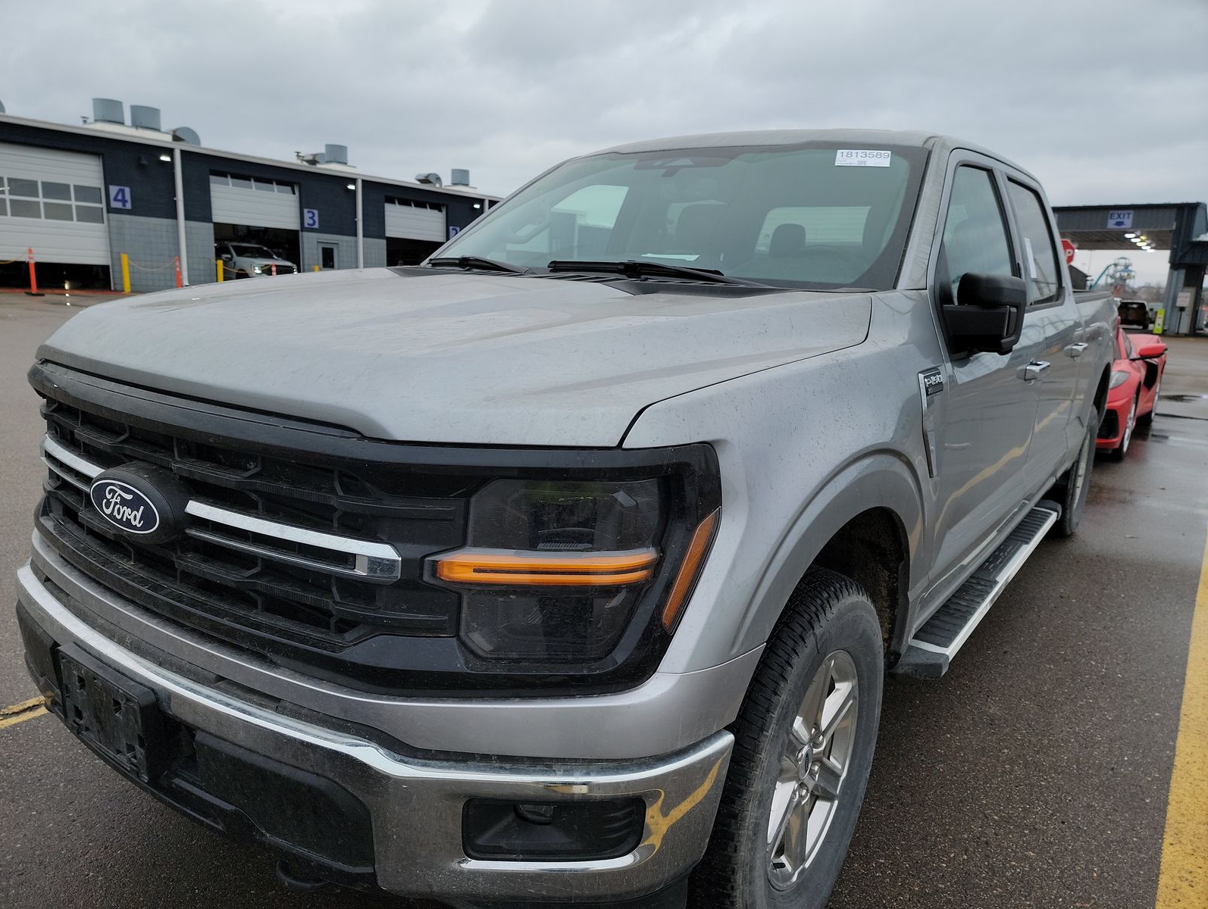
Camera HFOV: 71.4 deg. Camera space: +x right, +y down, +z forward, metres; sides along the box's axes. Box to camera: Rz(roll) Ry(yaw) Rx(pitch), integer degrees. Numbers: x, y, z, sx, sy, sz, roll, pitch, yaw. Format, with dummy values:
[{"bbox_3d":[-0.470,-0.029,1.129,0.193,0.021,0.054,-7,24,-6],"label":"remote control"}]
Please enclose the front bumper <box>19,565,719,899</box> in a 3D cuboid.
[{"bbox_3d":[-0.736,0.448,1.655,1.990,0.410,0.480,10,14,35],"label":"front bumper"}]

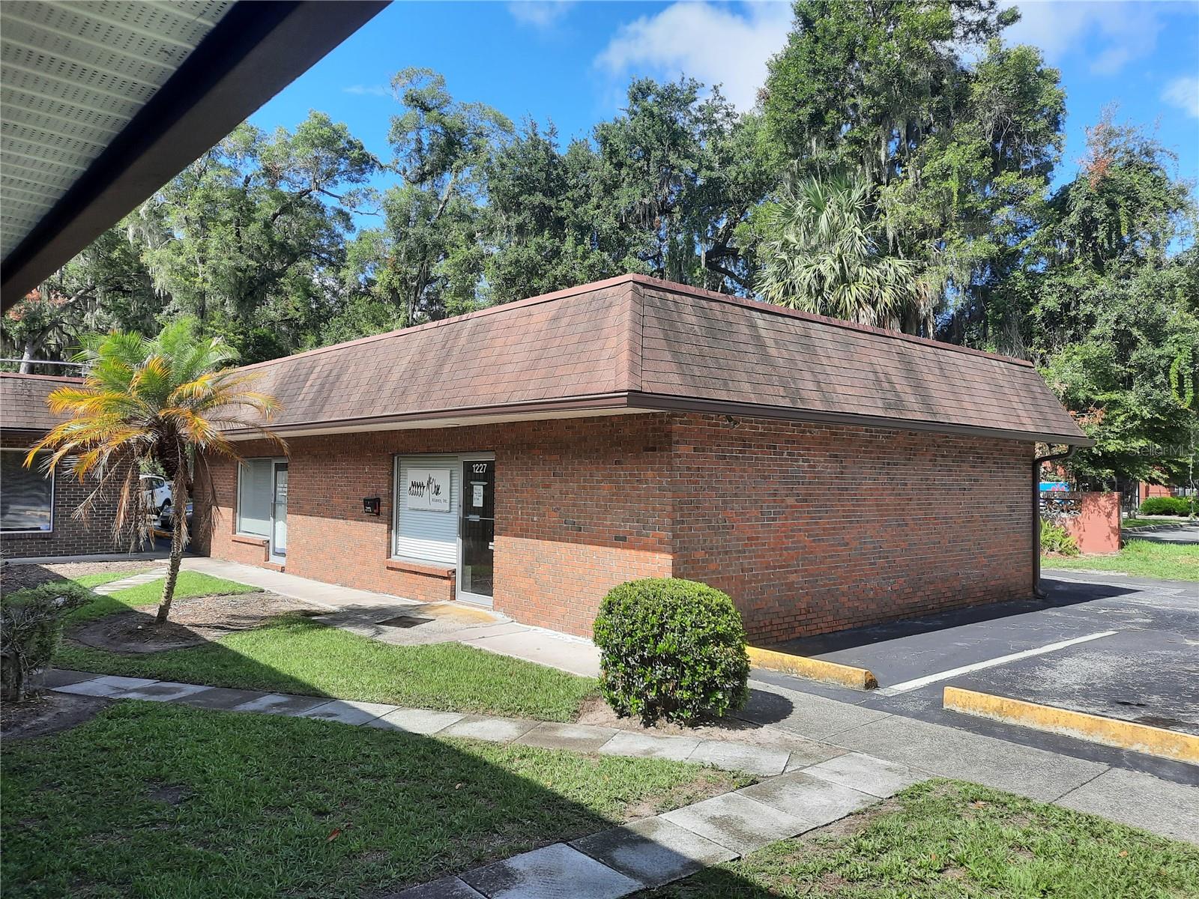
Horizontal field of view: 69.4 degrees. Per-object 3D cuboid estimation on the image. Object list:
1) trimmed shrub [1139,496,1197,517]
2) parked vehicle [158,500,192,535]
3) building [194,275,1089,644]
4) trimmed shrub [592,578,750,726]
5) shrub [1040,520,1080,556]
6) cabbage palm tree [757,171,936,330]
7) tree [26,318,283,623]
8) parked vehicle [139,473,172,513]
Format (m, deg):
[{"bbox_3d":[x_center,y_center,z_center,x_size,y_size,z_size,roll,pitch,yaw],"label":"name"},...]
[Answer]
[{"bbox_3d":[32.859,3.293,50.000,3.100,1.220,1.800,1,-2,0],"label":"trimmed shrub"},{"bbox_3d":[-12.664,2.018,30.332,4.600,1.450,1.820,2,-2,-42],"label":"parked vehicle"},{"bbox_3d":[-0.551,0.458,18.384,12.189,4.141,16.167,2,-2,-42],"label":"building"},{"bbox_3d":[0.591,1.597,7.100,1.270,1.090,1.250,1,-2,0],"label":"trimmed shrub"},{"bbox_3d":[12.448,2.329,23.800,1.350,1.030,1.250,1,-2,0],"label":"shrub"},{"bbox_3d":[7.126,-2.571,25.000,4.700,10.900,4.700,1,-2,0],"label":"cabbage palm tree"},{"bbox_3d":[-5.621,0.276,10.950,3.050,3.800,3.050,1,-2,0],"label":"tree"},{"bbox_3d":[-19.673,1.986,37.000,4.600,1.730,1.850,2,-2,-42],"label":"parked vehicle"}]

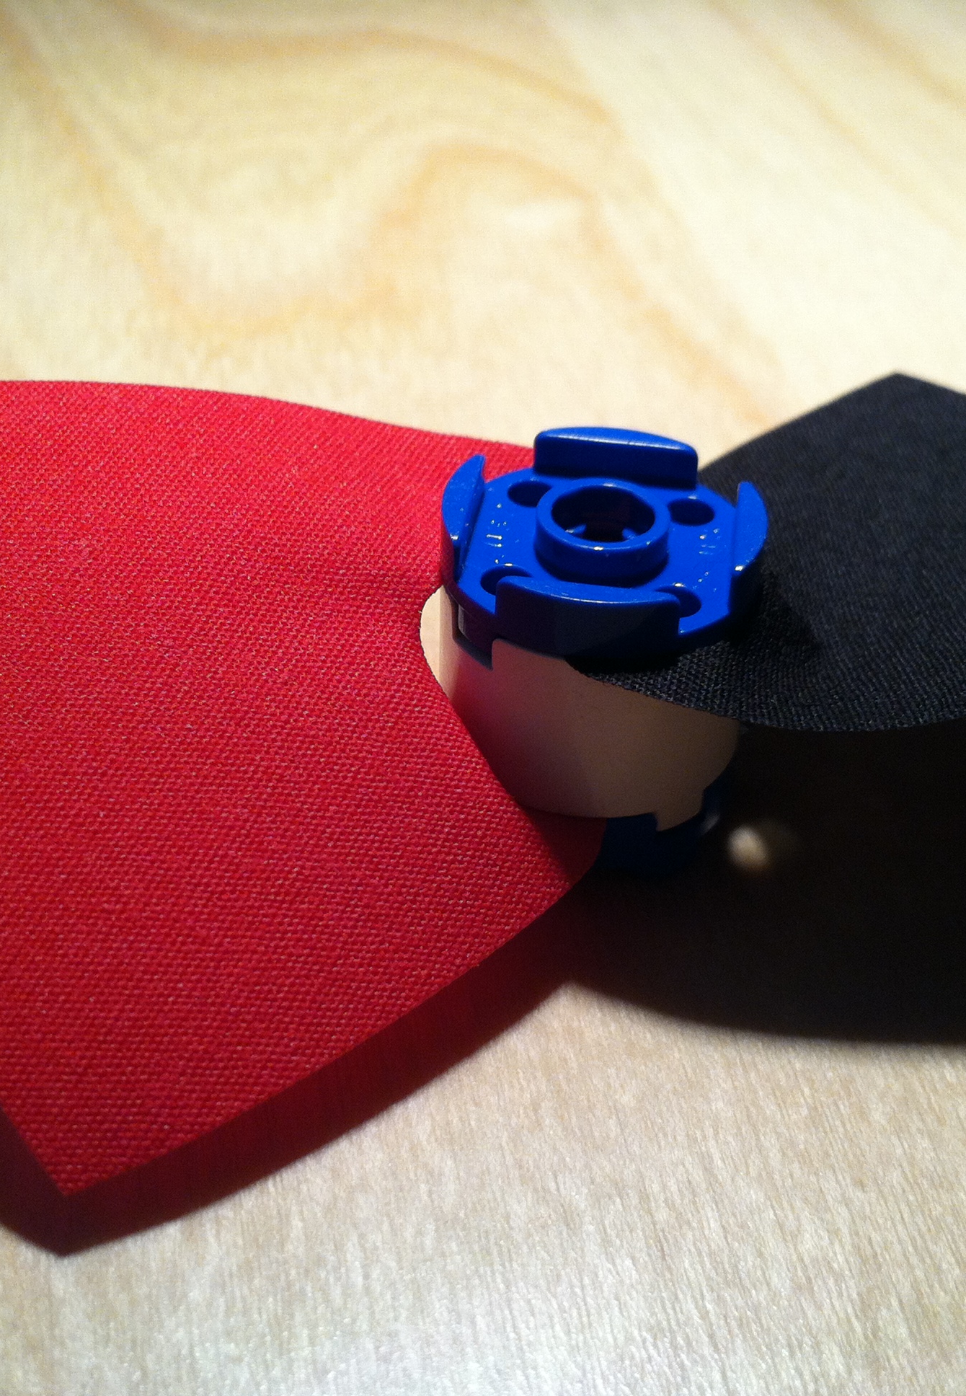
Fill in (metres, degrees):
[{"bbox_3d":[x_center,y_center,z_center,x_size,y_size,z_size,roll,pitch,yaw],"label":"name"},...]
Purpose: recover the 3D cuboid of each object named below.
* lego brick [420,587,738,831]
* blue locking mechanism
[{"bbox_3d":[0.006,-0.002,0.097,0.016,0.011,0.016,7,38,6],"label":"lego brick"},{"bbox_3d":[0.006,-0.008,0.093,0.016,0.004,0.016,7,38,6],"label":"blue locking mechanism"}]

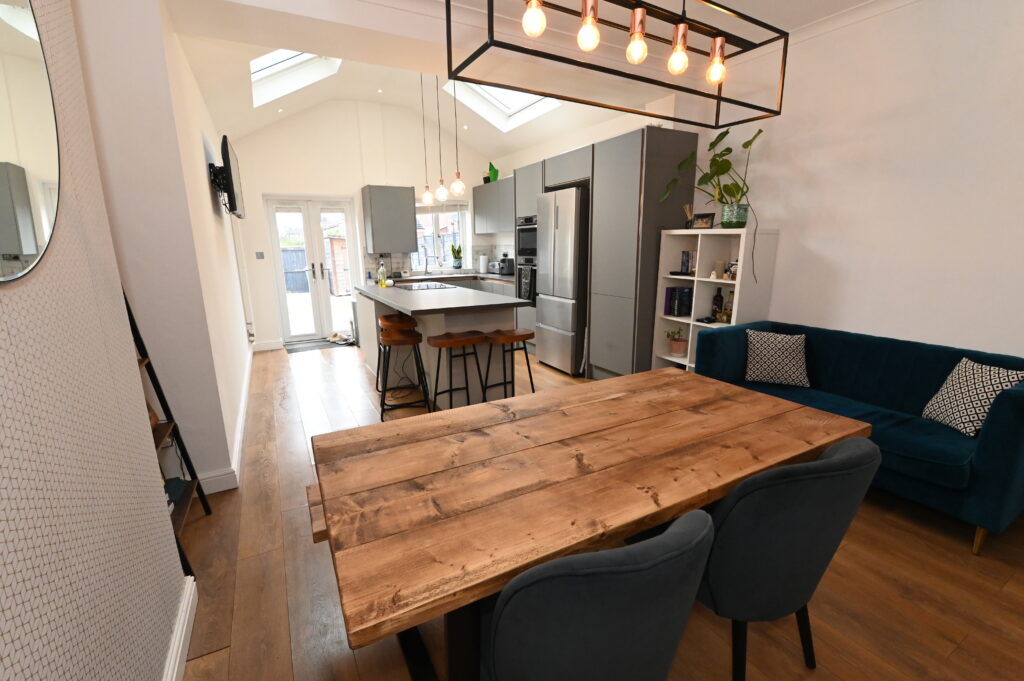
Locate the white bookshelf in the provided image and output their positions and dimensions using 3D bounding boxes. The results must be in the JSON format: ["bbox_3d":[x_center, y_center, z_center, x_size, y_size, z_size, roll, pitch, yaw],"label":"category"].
[{"bbox_3d":[1.645,-0.164,3.584,0.390,1.470,0.770,-7,14,-29],"label":"white bookshelf"}]

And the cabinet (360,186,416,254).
[{"bbox_3d":[-1.722,-1.694,6.042,0.613,0.880,0.390,-7,14,-29],"label":"cabinet"}]

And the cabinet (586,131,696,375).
[{"bbox_3d":[1.188,-0.686,4.070,0.603,2.273,0.689,-8,14,-29],"label":"cabinet"}]

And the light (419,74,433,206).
[{"bbox_3d":[-0.857,-1.998,4.183,0.112,1.250,0.112,-8,14,-29],"label":"light"}]

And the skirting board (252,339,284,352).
[{"bbox_3d":[-3.285,0.072,5.743,0.345,0.116,0.025,-7,14,-29],"label":"skirting board"}]

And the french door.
[{"bbox_3d":[-2.724,-0.947,5.965,1.050,1.925,0.090,-7,14,-29],"label":"french door"}]

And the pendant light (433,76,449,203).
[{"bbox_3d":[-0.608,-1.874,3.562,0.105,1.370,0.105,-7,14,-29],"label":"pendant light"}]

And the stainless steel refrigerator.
[{"bbox_3d":[0.744,-0.642,4.752,0.670,1.900,0.695,-8,14,-29],"label":"stainless steel refrigerator"}]

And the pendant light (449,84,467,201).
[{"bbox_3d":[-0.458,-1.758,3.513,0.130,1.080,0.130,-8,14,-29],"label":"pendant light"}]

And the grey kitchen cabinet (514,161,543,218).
[{"bbox_3d":[0.463,-1.785,5.122,0.598,0.562,0.615,-8,14,-29],"label":"grey kitchen cabinet"}]

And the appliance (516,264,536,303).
[{"bbox_3d":[0.445,-0.711,5.341,0.550,0.545,0.595,-8,14,-29],"label":"appliance"}]

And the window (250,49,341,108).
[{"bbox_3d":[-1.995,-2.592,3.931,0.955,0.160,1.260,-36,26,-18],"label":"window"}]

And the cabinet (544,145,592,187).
[{"bbox_3d":[0.809,-1.786,4.473,0.580,0.281,0.775,-7,14,-29],"label":"cabinet"}]

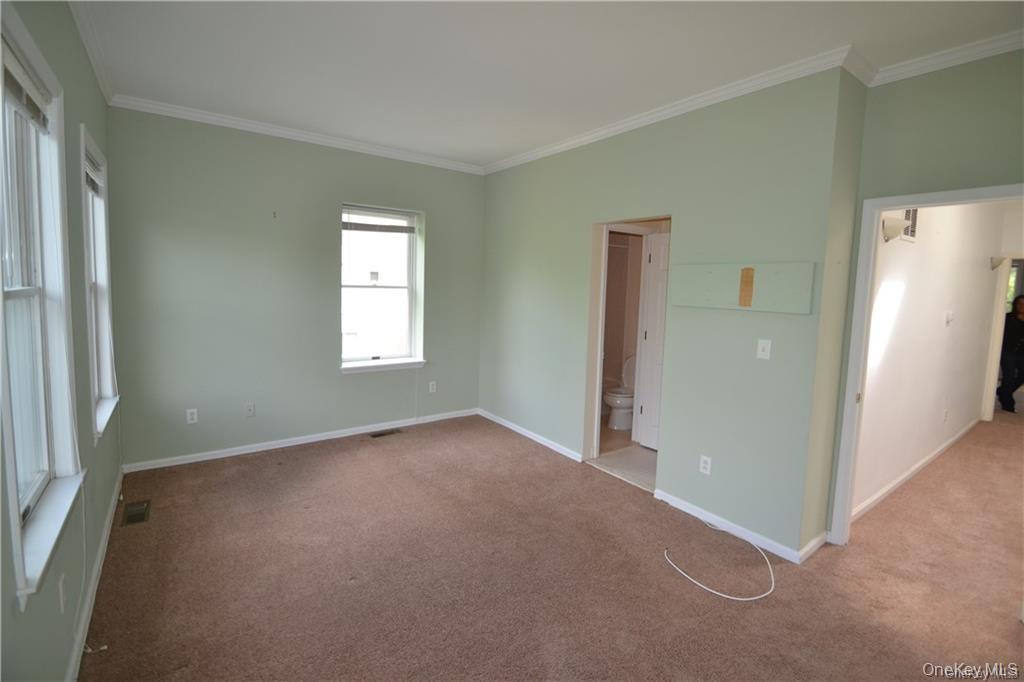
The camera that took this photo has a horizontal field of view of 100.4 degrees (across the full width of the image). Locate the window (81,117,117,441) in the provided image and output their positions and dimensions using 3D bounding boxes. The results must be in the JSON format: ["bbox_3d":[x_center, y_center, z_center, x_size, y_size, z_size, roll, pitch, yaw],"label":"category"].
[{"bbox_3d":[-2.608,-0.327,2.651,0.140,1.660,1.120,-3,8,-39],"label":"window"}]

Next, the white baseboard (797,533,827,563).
[{"bbox_3d":[1.894,1.293,2.674,0.430,0.075,0.018,-3,8,-36],"label":"white baseboard"}]

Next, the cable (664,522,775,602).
[{"bbox_3d":[1.275,1.315,2.587,0.670,0.020,0.580,-3,8,-36],"label":"cable"}]

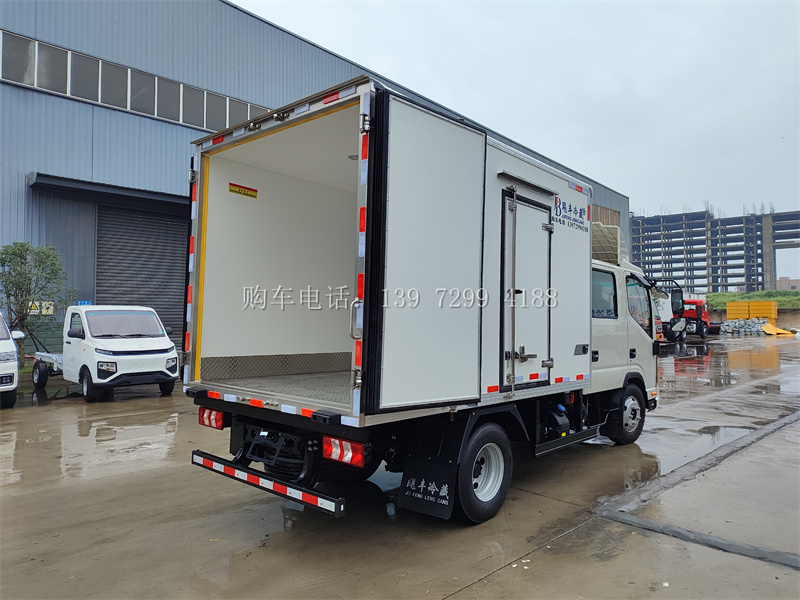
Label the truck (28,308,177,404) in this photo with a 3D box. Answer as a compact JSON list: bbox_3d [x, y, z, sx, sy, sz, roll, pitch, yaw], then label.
[{"bbox_3d":[-6.739,1.062,12.431,4.880,1.900,1.700,-2,-3,43],"label":"truck"}]

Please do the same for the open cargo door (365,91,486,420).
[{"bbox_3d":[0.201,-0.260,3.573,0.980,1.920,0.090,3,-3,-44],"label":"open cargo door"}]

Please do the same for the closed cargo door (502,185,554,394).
[{"bbox_3d":[1.060,-0.060,4.675,0.080,1.600,0.830,-1,-3,42],"label":"closed cargo door"}]

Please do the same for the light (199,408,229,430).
[{"bbox_3d":[-1.493,0.953,4.470,0.360,0.135,0.070,0,-2,41],"label":"light"}]

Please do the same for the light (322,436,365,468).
[{"bbox_3d":[-0.330,0.944,3.474,0.360,0.137,0.070,0,-2,41],"label":"light"}]

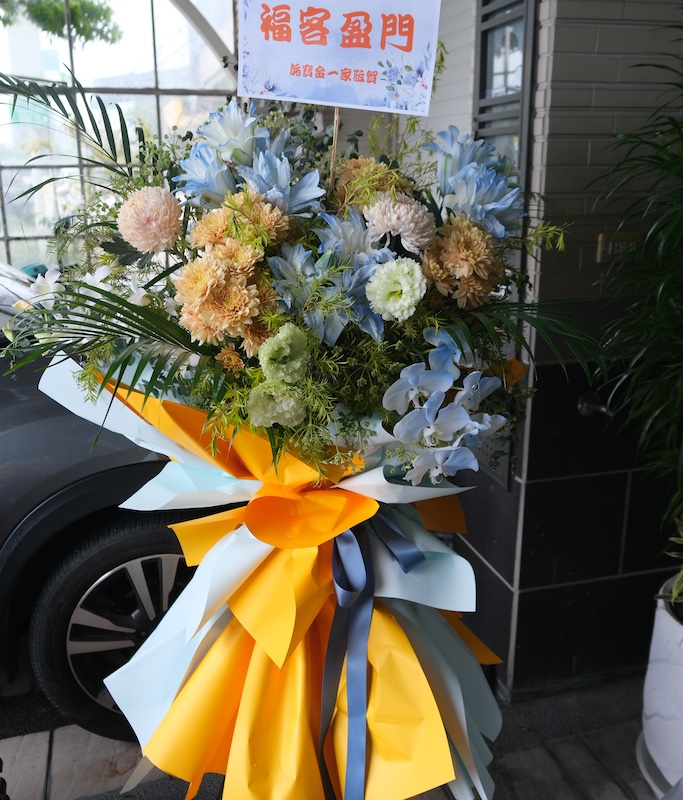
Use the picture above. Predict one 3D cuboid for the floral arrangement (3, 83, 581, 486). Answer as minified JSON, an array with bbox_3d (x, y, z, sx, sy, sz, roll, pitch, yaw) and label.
[{"bbox_3d":[-0.070,-0.186,1.128,0.820,0.550,0.480,3,17,11],"label":"floral arrangement"}]

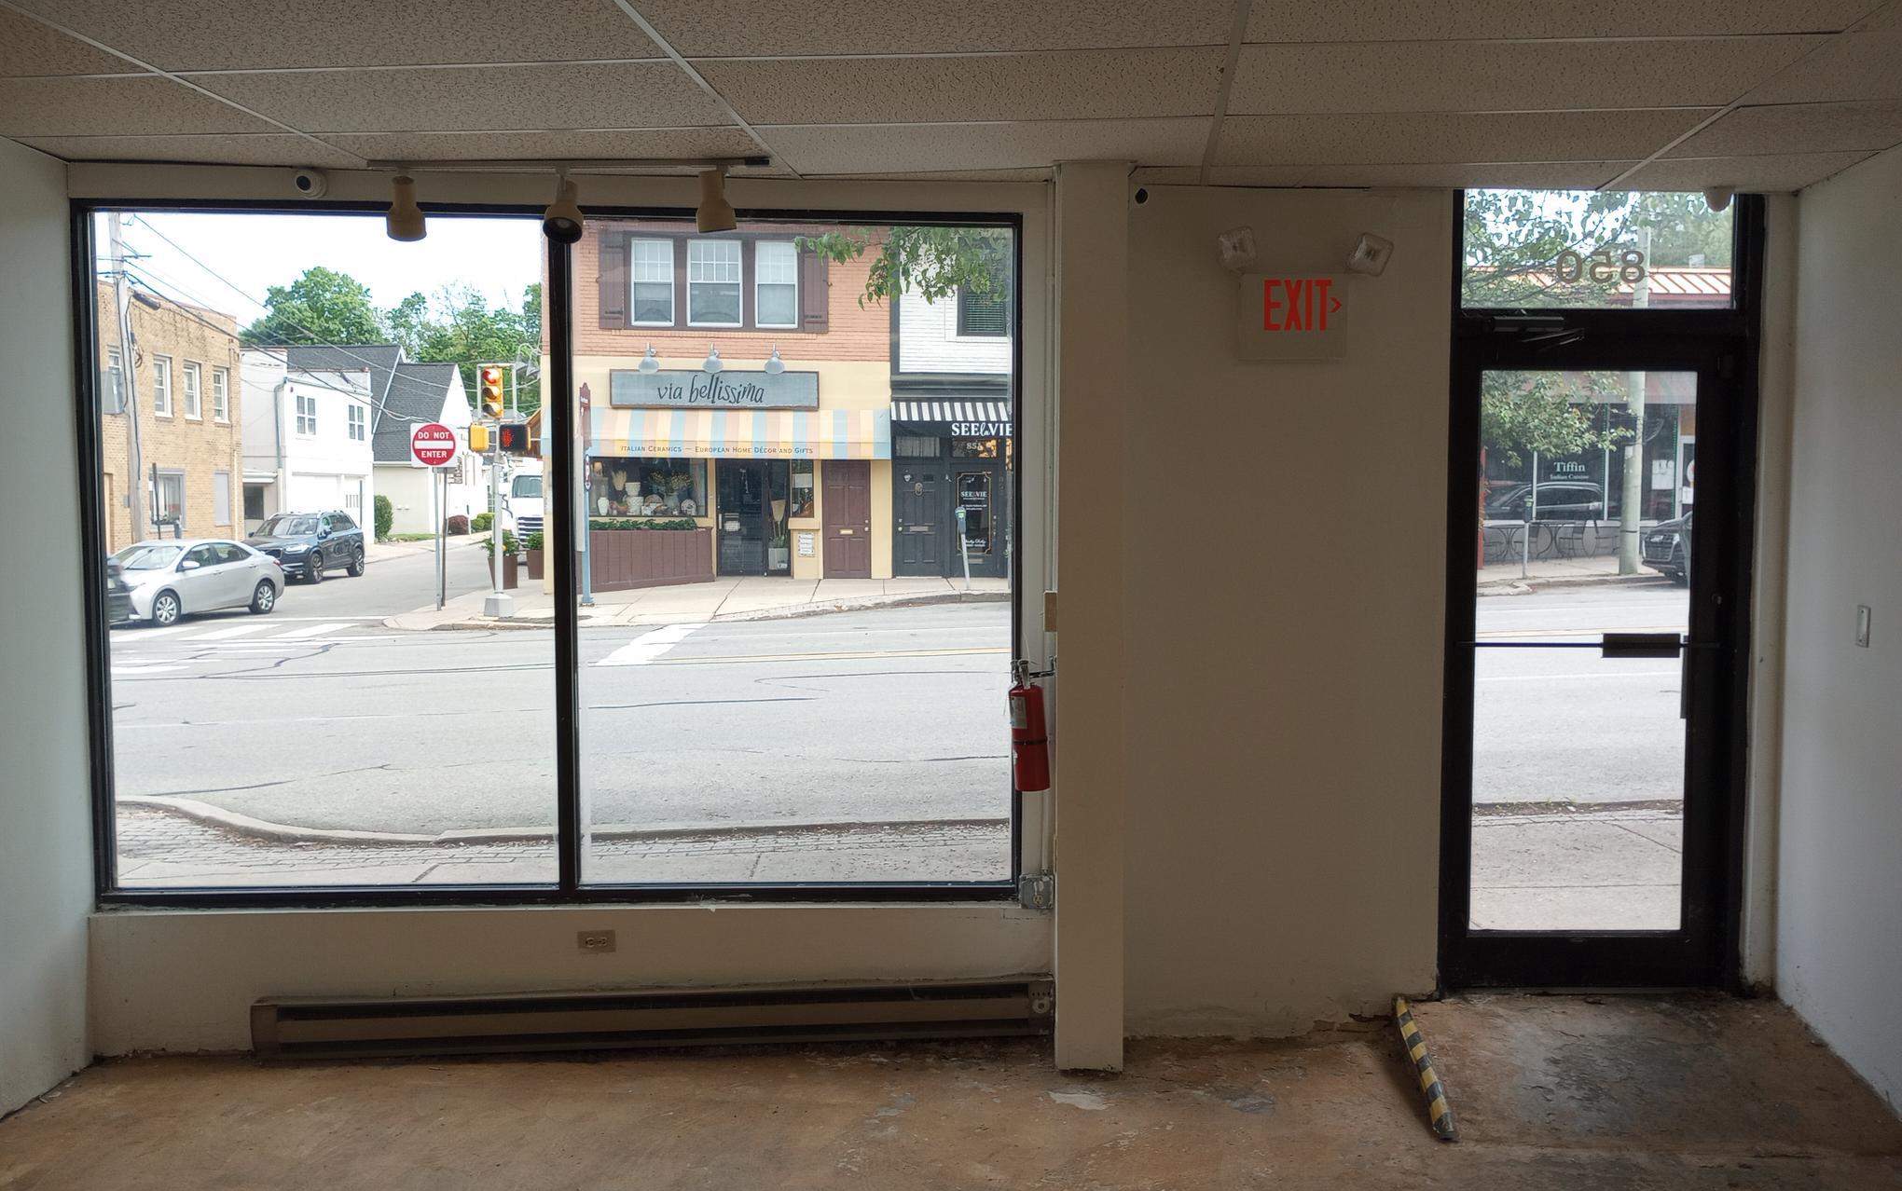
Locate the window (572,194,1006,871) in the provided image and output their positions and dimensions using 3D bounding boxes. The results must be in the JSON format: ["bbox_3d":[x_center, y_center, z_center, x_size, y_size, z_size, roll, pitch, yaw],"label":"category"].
[{"bbox_3d":[-0.477,-0.120,4.760,1.384,2.090,0.070,0,3,-3],"label":"window"}]

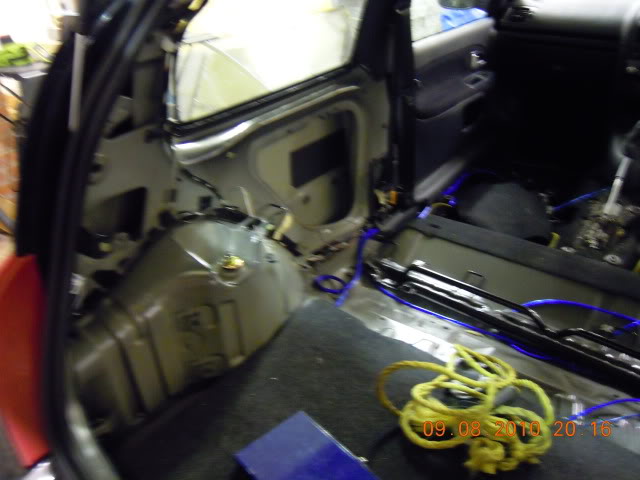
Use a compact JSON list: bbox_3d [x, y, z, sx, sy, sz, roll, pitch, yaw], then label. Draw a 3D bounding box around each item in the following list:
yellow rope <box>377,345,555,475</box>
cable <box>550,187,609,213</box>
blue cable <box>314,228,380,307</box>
[{"bbox_3d":[0.282,0.311,0.991,0.275,0.085,0.310,-14,32,-19],"label":"yellow rope"},{"bbox_3d":[1.068,-0.164,2.127,0.282,0.065,0.027,-11,31,-14],"label":"cable"},{"bbox_3d":[0.093,0.053,1.480,0.100,0.085,0.400,12,33,24],"label":"blue cable"}]

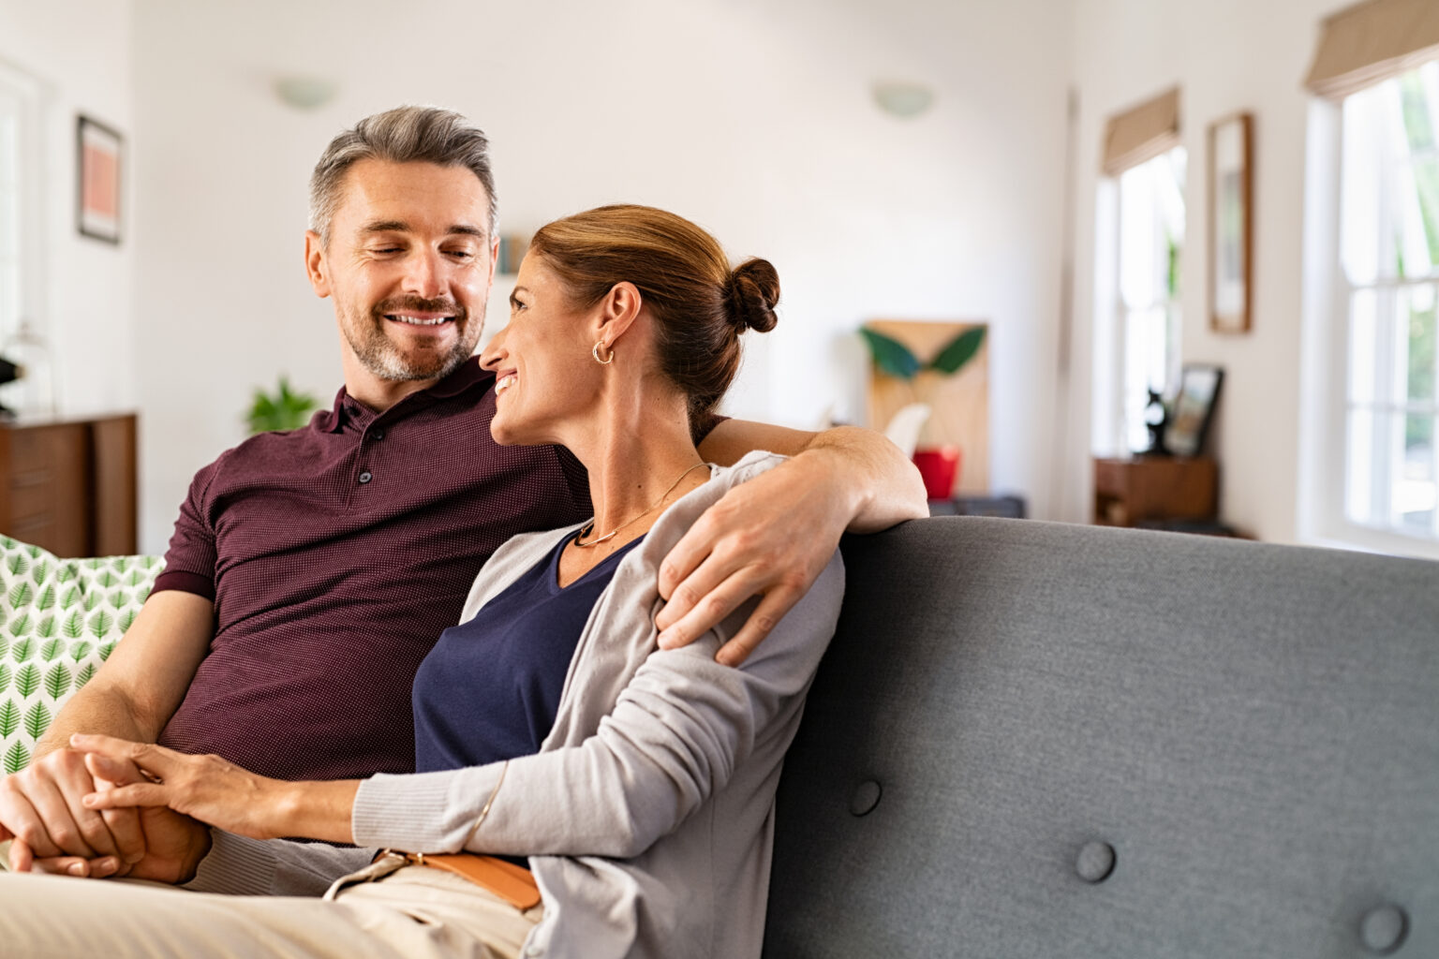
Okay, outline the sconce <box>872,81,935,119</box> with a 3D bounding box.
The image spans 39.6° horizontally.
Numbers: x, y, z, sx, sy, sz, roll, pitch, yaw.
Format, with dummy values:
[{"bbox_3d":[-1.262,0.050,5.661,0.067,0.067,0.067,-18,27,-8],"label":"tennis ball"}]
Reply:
[{"bbox_3d":[0.786,-1.624,8.550,0.270,0.140,0.130,0,3,-4],"label":"sconce"}]

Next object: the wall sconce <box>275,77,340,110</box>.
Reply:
[{"bbox_3d":[-1.726,-1.614,8.350,0.270,0.135,0.130,0,3,-4],"label":"wall sconce"}]

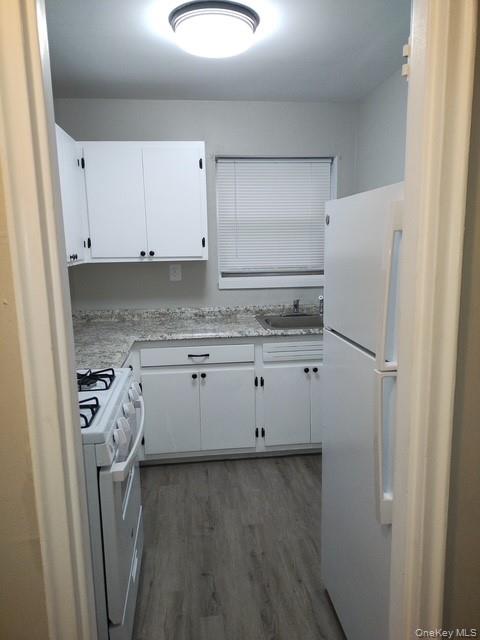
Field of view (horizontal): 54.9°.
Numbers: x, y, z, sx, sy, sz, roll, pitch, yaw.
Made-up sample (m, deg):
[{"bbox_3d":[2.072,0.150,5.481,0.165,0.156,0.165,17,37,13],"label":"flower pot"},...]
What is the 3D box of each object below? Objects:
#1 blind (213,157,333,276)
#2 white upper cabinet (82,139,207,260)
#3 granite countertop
[{"bbox_3d":[0.273,-0.791,3.546,0.874,0.854,0.050,-2,10,-6],"label":"blind"},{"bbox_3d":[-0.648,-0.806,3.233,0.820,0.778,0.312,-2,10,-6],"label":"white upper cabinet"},{"bbox_3d":[-0.151,0.076,2.887,2.251,0.113,1.387,-2,10,-6],"label":"granite countertop"}]

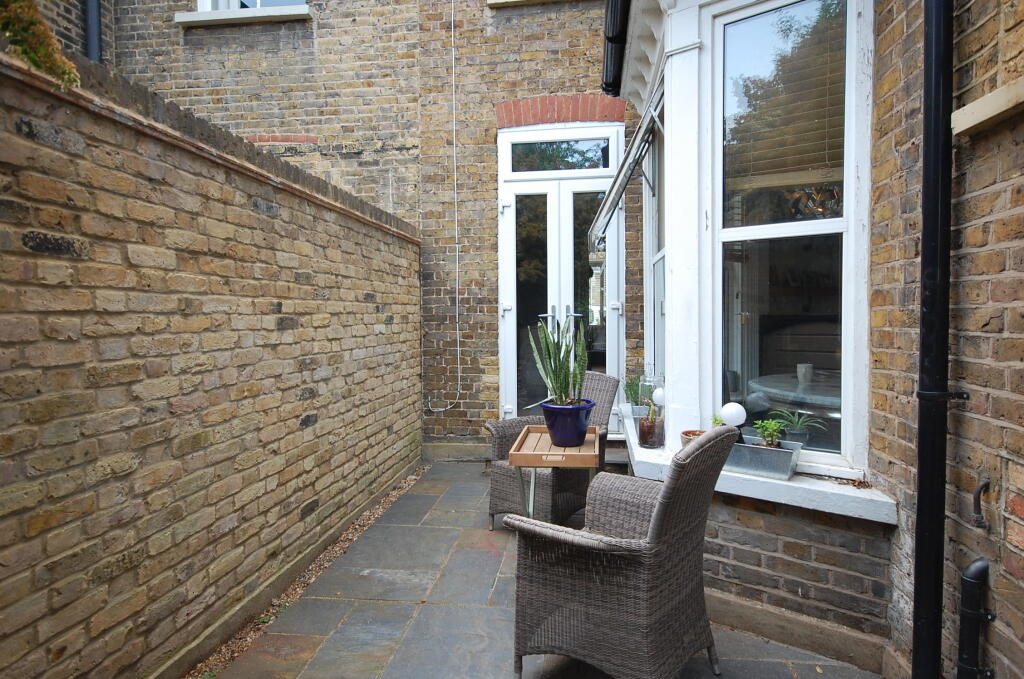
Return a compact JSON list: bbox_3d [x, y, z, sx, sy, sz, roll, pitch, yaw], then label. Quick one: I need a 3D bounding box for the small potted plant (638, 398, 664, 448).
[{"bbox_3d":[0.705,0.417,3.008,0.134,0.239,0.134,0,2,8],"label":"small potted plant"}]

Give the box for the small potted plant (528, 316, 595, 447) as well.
[{"bbox_3d":[0.248,0.208,2.962,0.328,0.620,0.290,0,2,8],"label":"small potted plant"}]

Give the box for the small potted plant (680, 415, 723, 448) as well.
[{"bbox_3d":[0.860,0.444,2.709,0.184,0.203,0.175,0,2,8],"label":"small potted plant"}]

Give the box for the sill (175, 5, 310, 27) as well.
[{"bbox_3d":[-2.442,-2.950,5.484,1.296,0.080,0.170,0,2,8],"label":"sill"}]

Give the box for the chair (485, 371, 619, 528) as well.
[{"bbox_3d":[0.267,0.697,3.662,0.580,0.920,0.640,2,3,44],"label":"chair"}]

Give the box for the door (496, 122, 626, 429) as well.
[{"bbox_3d":[0.438,-0.514,5.287,1.115,2.750,0.100,0,2,8],"label":"door"}]

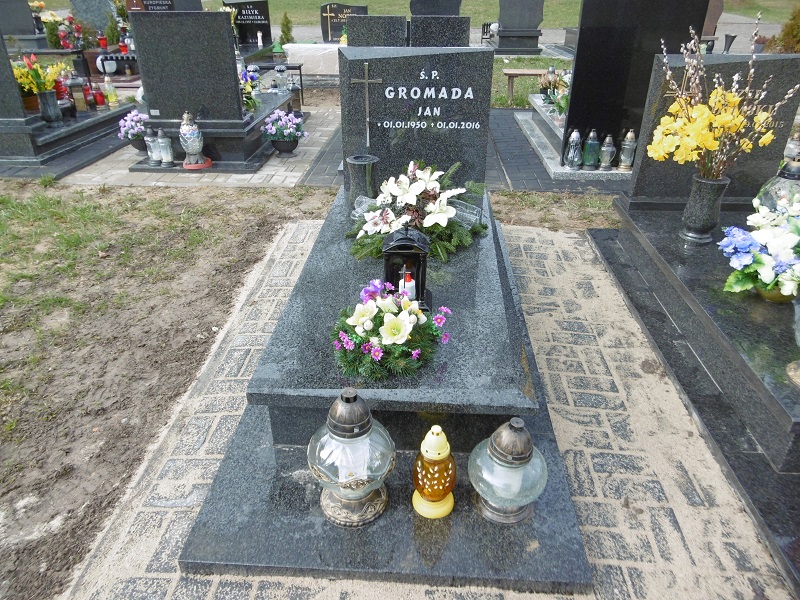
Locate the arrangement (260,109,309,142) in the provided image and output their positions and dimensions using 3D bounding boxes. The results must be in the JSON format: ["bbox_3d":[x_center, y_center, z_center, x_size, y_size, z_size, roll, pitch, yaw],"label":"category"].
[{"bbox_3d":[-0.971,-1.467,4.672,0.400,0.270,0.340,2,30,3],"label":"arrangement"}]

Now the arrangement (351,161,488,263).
[{"bbox_3d":[0.081,-0.446,2.584,0.670,0.292,0.620,2,30,3],"label":"arrangement"}]

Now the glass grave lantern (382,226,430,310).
[{"bbox_3d":[0.027,-0.138,1.996,0.175,0.336,0.165,2,30,3],"label":"glass grave lantern"}]

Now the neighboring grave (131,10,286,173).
[{"bbox_3d":[-1.559,-2.012,5.021,0.990,1.105,2.200,2,30,3],"label":"neighboring grave"}]

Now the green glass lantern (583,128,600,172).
[{"bbox_3d":[1.474,-1.149,4.252,0.118,0.300,0.118,2,30,3],"label":"green glass lantern"}]

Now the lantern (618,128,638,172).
[{"bbox_3d":[1.746,-1.144,4.237,0.122,0.310,0.120,2,30,3],"label":"lantern"}]

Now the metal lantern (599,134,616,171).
[{"bbox_3d":[1.599,-1.129,4.255,0.115,0.265,0.105,2,30,3],"label":"metal lantern"}]

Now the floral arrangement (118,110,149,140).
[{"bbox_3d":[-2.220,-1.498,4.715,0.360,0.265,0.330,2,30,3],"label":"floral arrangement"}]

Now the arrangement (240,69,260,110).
[{"bbox_3d":[-1.364,-1.839,4.912,0.310,0.365,0.300,2,30,3],"label":"arrangement"}]

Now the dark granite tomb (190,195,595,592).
[{"bbox_3d":[0.021,0.006,2.343,1.020,0.258,2.370,2,30,3],"label":"dark granite tomb"}]

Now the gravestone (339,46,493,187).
[{"bbox_3d":[0.081,-0.898,2.834,0.742,0.705,0.092,2,31,3],"label":"gravestone"}]

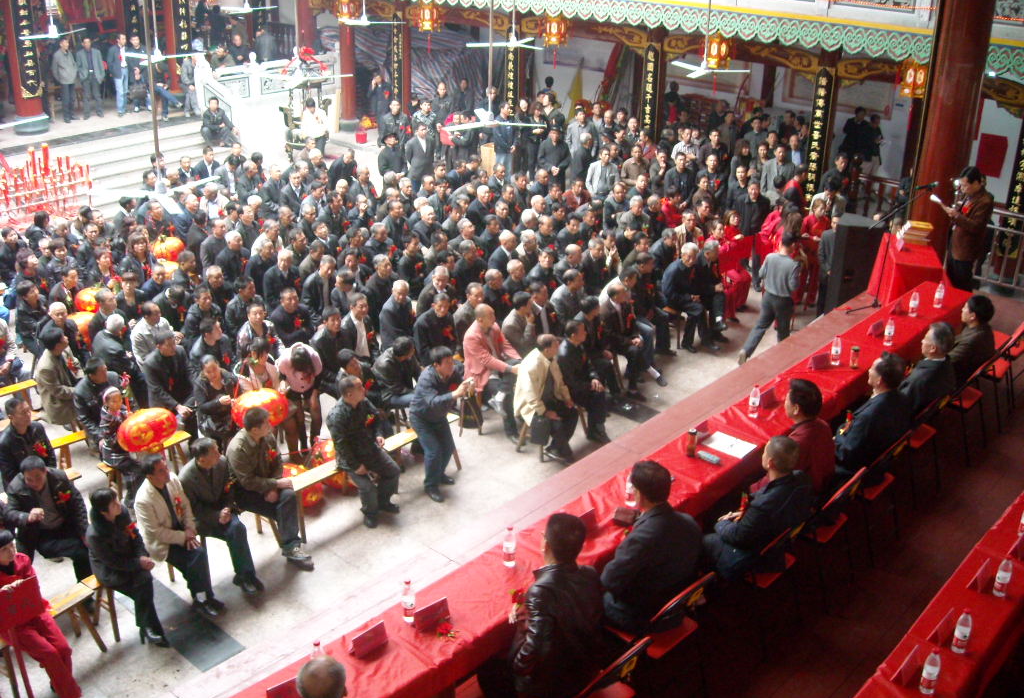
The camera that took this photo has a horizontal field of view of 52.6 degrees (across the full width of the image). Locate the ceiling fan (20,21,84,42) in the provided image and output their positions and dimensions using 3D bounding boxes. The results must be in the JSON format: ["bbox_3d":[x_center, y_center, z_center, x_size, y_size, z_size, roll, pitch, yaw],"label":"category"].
[{"bbox_3d":[-7.019,-4.845,15.851,1.120,0.280,1.100,-8,25,-22],"label":"ceiling fan"}]

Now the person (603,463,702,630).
[{"bbox_3d":[0.696,1.145,5.368,0.800,1.270,0.580,21,30,37],"label":"person"}]

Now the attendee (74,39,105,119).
[{"bbox_3d":[-8.595,-5.513,21.064,0.550,1.660,0.360,-8,25,-21],"label":"attendee"}]

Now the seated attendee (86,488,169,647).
[{"bbox_3d":[-2.690,1.532,7.207,0.720,1.230,0.480,11,25,21],"label":"seated attendee"}]

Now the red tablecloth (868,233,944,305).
[{"bbox_3d":[4.323,-0.717,11.320,0.560,0.780,1.100,6,24,11],"label":"red tablecloth"}]

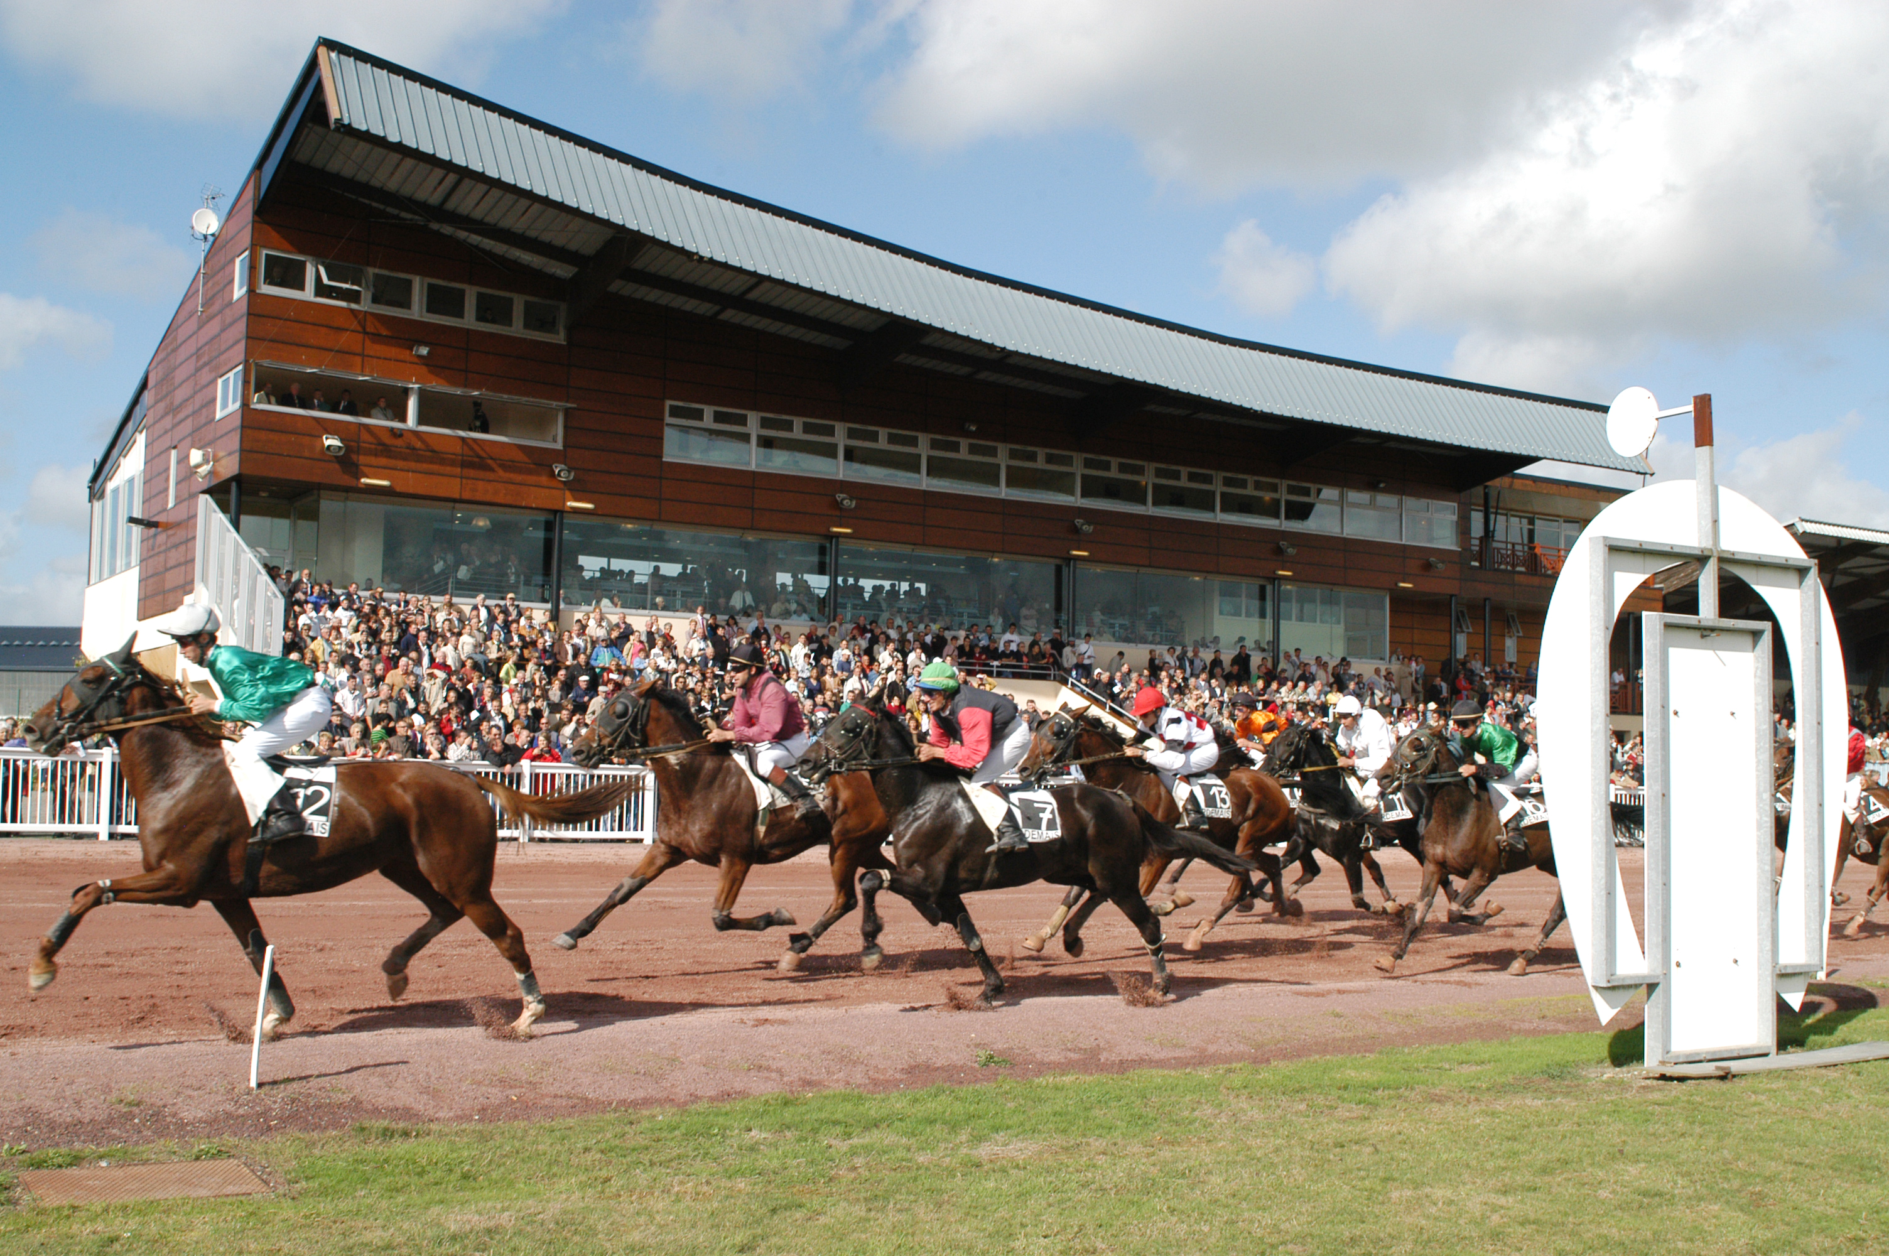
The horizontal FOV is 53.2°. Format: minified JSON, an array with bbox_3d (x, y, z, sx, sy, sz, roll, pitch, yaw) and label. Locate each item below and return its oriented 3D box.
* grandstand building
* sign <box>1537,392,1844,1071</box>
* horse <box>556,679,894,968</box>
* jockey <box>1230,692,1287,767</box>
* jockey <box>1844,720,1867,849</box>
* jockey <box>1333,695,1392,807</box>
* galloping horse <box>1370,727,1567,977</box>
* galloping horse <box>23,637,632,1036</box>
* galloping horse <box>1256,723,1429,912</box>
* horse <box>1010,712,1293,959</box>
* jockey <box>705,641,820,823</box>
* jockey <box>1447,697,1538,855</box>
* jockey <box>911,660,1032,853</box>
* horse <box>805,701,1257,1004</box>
[{"bbox_3d":[-1.769,-2.257,57.624,41.500,15.800,24.000,4,-6,-32],"label":"grandstand building"},{"bbox_3d":[3.897,0.480,9.670,2.380,3.420,0.220,4,-6,-30],"label":"sign"},{"bbox_3d":[-1.382,1.400,13.493,2.750,1.996,0.620,4,-5,-33],"label":"horse"},{"bbox_3d":[2.973,1.200,17.866,0.780,1.180,0.520,3,-5,-27],"label":"jockey"},{"bbox_3d":[8.481,1.457,17.922,0.850,1.355,0.600,4,-5,-33],"label":"jockey"},{"bbox_3d":[3.760,1.246,16.960,0.700,1.300,0.520,3,-5,-27],"label":"jockey"},{"bbox_3d":[4.421,1.680,14.272,2.700,1.810,0.620,3,-5,-27],"label":"galloping horse"},{"bbox_3d":[-3.239,1.125,10.300,3.105,2.057,0.620,4,-5,-33],"label":"galloping horse"},{"bbox_3d":[4.023,1.767,17.304,2.700,1.783,0.620,4,-5,-33],"label":"galloping horse"},{"bbox_3d":[1.823,1.630,15.141,2.800,1.928,0.620,4,-5,-33],"label":"horse"},{"bbox_3d":[-1.295,0.744,13.442,0.800,1.275,0.600,4,-5,-33],"label":"jockey"},{"bbox_3d":[4.054,1.104,13.962,0.800,1.160,0.520,3,-5,-27],"label":"jockey"},{"bbox_3d":[0.187,0.868,12.669,0.800,1.278,0.600,4,-5,-33],"label":"jockey"},{"bbox_3d":[0.600,1.403,11.734,3.050,1.810,0.630,3,-5,-27],"label":"horse"}]

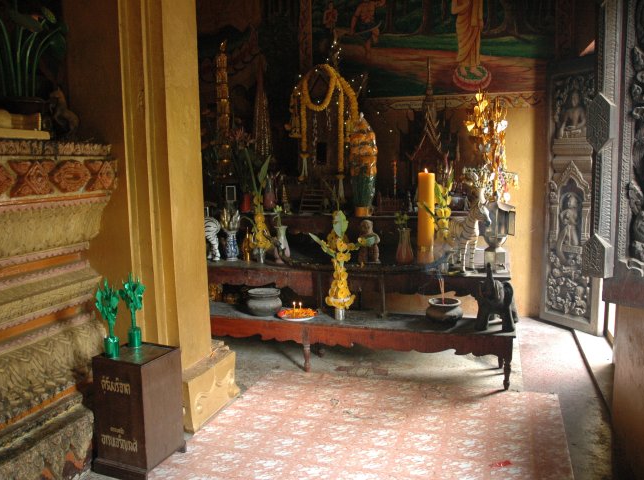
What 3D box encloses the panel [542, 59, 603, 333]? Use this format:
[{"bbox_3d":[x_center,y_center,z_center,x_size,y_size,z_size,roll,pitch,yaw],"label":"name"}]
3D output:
[{"bbox_3d":[2.251,-0.372,4.777,0.069,2.334,0.633,-5,8,-23],"label":"panel"}]

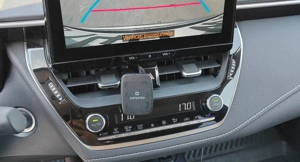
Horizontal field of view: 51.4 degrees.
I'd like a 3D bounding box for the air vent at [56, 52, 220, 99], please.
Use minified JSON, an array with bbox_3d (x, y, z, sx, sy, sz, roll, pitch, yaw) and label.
[{"bbox_3d":[-0.007,-0.017,0.471,0.252,0.047,0.032,-8,26,-16],"label":"air vent"}]

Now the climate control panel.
[{"bbox_3d":[0.003,0.053,0.460,0.230,0.054,0.025,-8,0,-16],"label":"climate control panel"}]

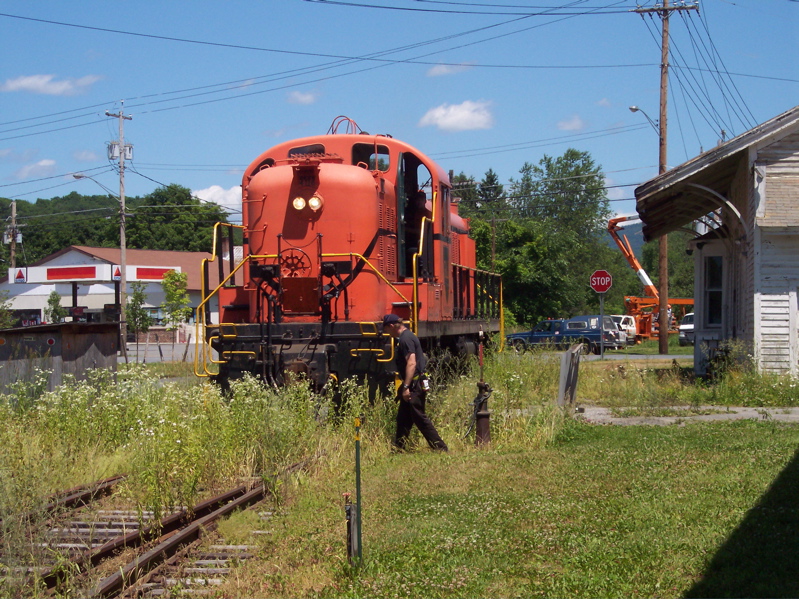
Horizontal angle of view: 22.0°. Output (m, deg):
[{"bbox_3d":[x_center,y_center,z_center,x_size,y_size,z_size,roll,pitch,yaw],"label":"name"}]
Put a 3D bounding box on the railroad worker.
[{"bbox_3d":[0.197,1.022,25.300,0.800,1.700,0.560,0,0,9],"label":"railroad worker"}]

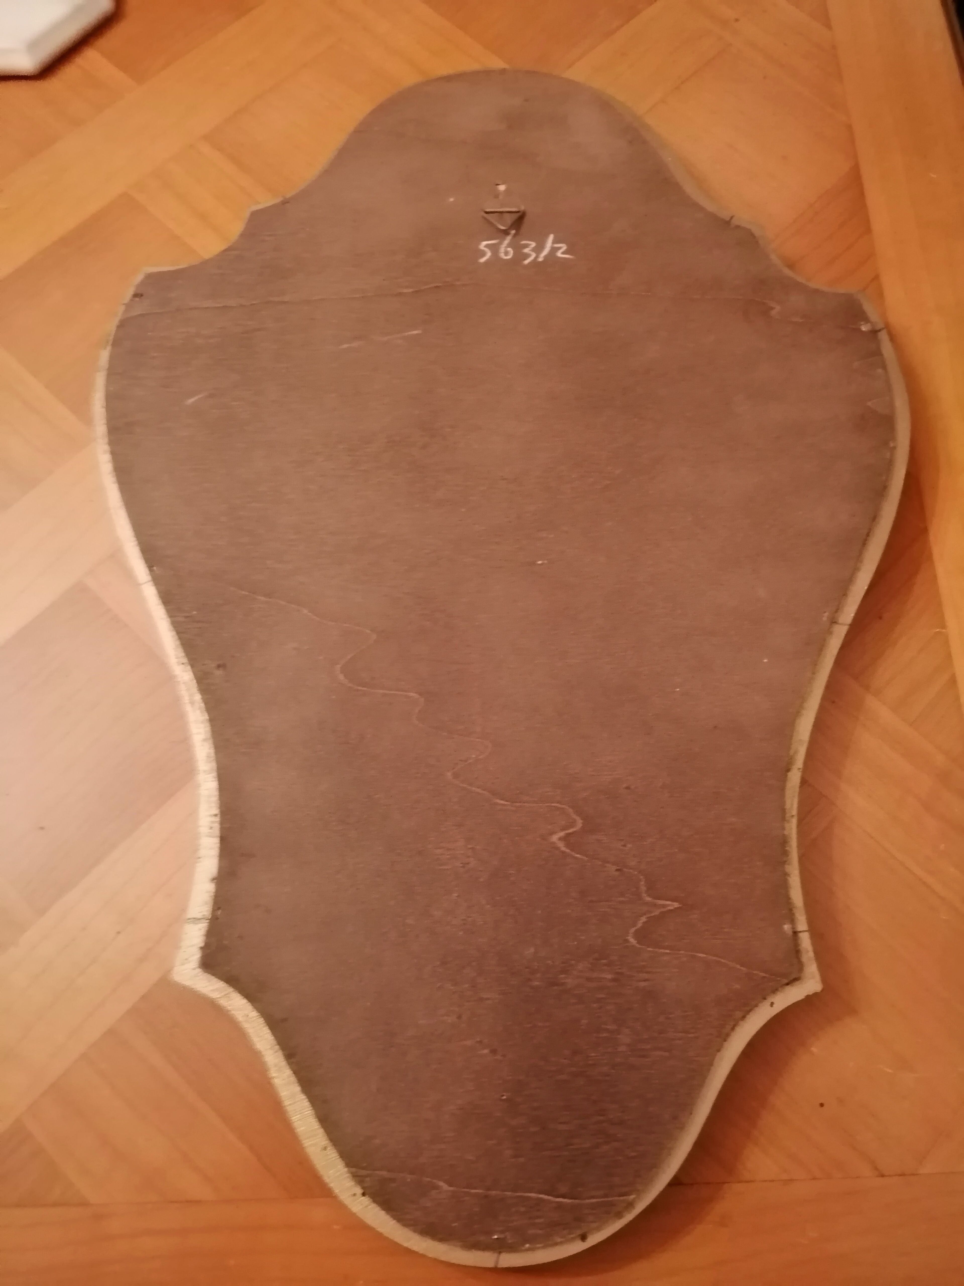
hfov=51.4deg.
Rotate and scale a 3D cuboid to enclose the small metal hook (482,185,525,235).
[{"bbox_3d":[0.012,-0.246,0.565,0.024,0.006,0.035,-1,71,-3],"label":"small metal hook"}]

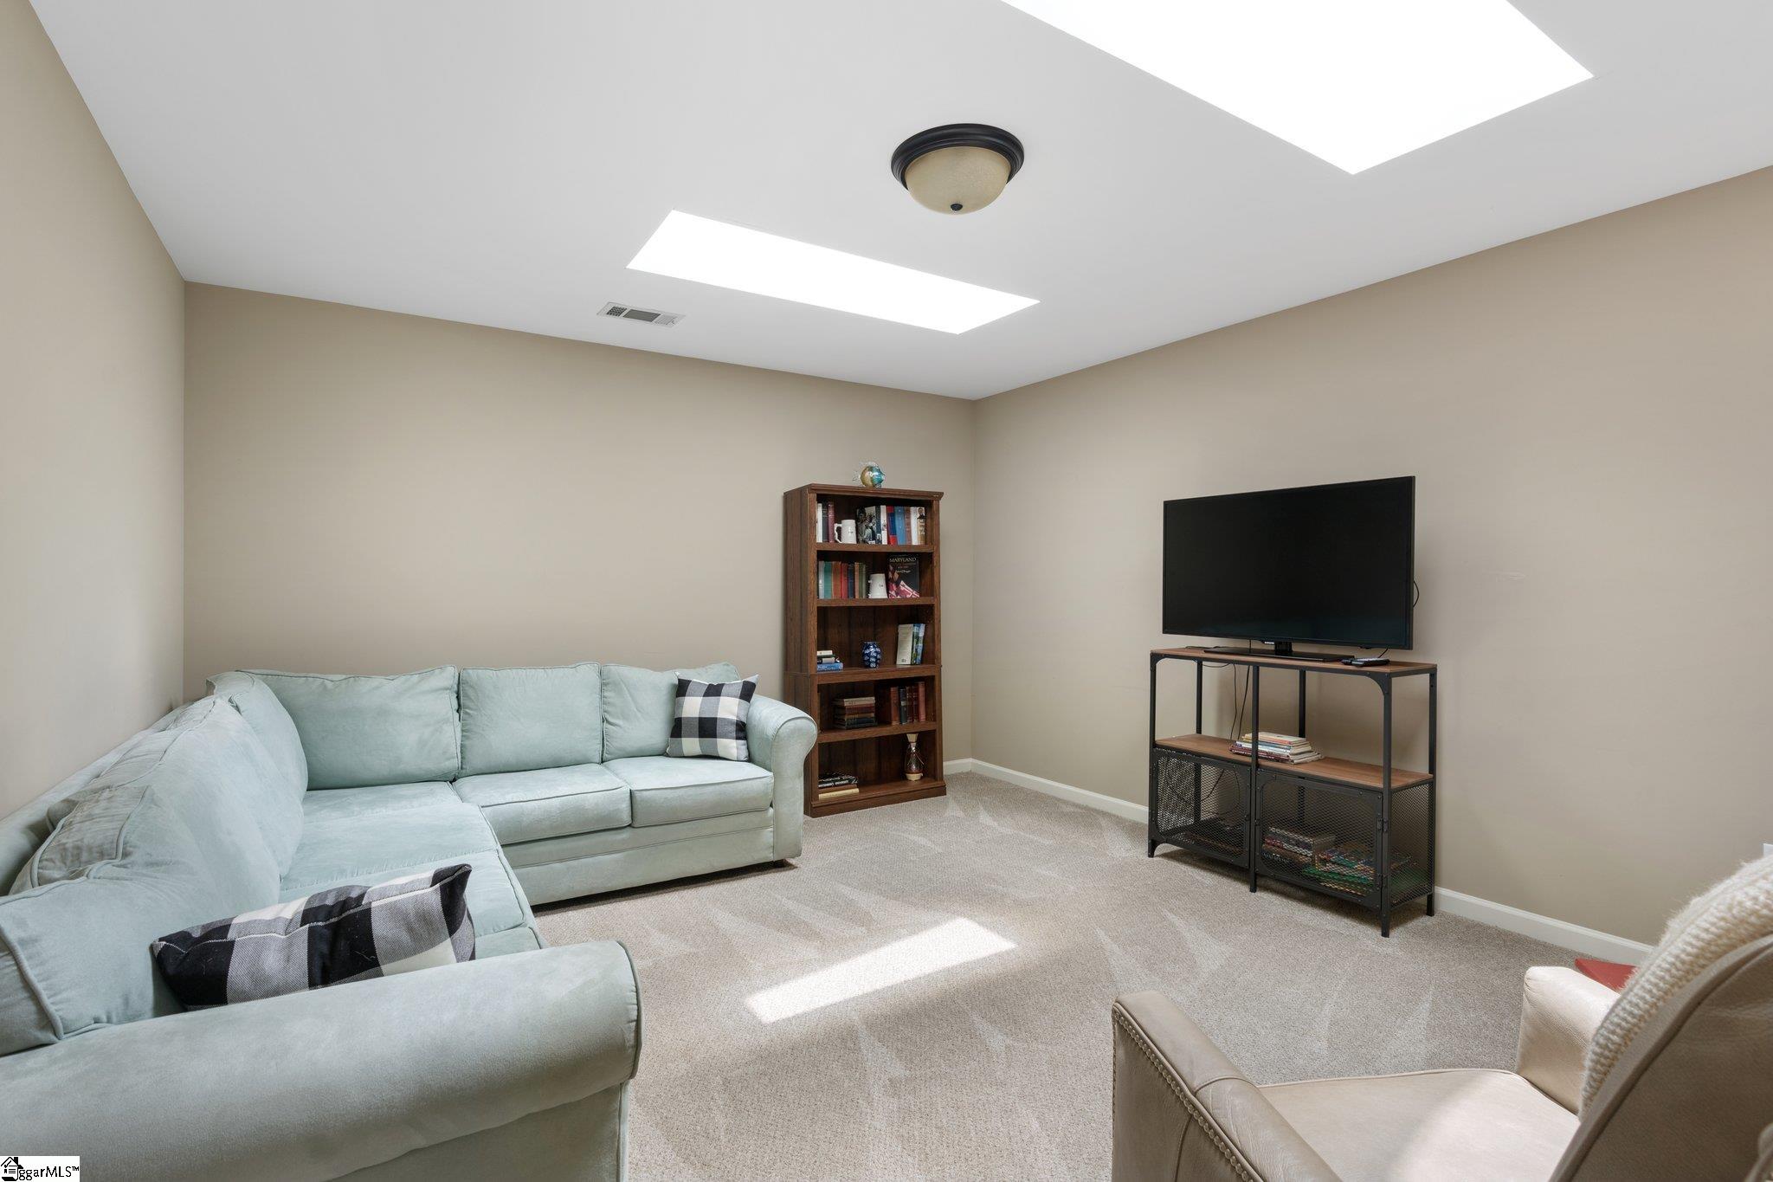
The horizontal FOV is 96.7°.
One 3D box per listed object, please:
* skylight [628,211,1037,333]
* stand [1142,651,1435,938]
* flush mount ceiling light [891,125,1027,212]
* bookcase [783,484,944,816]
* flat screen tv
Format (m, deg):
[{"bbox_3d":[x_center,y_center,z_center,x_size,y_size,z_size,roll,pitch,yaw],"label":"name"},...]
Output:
[{"bbox_3d":[-0.168,-1.279,3.222,1.605,0.080,0.555,-1,1,-34],"label":"skylight"},{"bbox_3d":[1.641,0.752,3.286,0.360,0.950,1.000,-1,1,-34],"label":"stand"},{"bbox_3d":[0.205,-1.160,2.249,0.373,0.156,0.373,0,1,0],"label":"flush mount ceiling light"},{"bbox_3d":[-0.117,0.325,4.610,0.875,1.780,0.360,-1,1,-30],"label":"bookcase"},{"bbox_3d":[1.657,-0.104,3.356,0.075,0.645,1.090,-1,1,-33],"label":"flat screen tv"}]

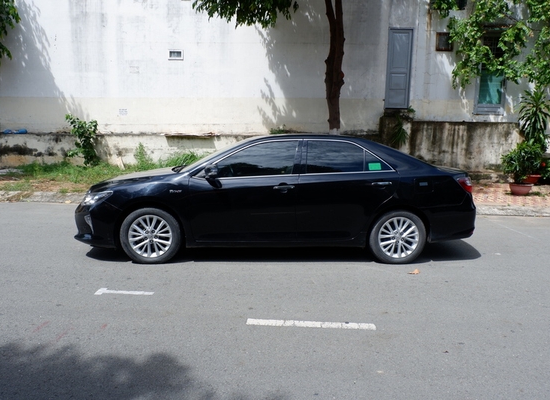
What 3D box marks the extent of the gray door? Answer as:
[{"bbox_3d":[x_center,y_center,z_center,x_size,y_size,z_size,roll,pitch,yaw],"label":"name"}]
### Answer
[{"bbox_3d":[3.475,-3.684,11.275,0.687,2.159,0.100,1,8,1],"label":"gray door"}]

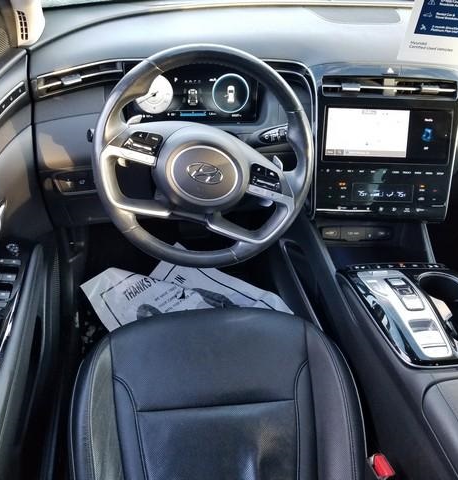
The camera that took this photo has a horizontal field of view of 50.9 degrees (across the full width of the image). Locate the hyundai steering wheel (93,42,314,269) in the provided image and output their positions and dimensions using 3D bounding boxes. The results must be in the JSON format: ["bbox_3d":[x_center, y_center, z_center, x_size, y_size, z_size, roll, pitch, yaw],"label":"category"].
[{"bbox_3d":[-0.044,-0.140,0.825,0.370,0.370,0.090,10,5,-3],"label":"hyundai steering wheel"}]

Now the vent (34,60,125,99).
[{"bbox_3d":[-0.300,-0.324,0.965,0.180,0.046,0.045,-19,22,-15],"label":"vent"}]

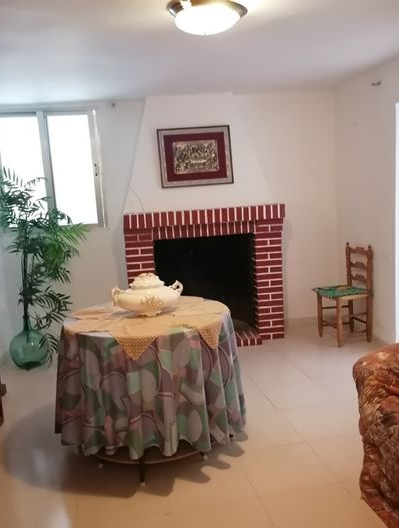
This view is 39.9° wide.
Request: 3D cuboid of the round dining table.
[{"bbox_3d":[-0.272,0.546,2.961,1.030,0.565,1.030,-5,7,-9],"label":"round dining table"}]

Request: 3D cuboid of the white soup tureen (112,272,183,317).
[{"bbox_3d":[-0.291,0.157,2.959,0.375,0.218,0.260,-5,7,-14],"label":"white soup tureen"}]

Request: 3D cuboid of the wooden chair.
[{"bbox_3d":[1.270,0.252,4.817,0.410,0.850,0.410,-5,7,-14],"label":"wooden chair"}]

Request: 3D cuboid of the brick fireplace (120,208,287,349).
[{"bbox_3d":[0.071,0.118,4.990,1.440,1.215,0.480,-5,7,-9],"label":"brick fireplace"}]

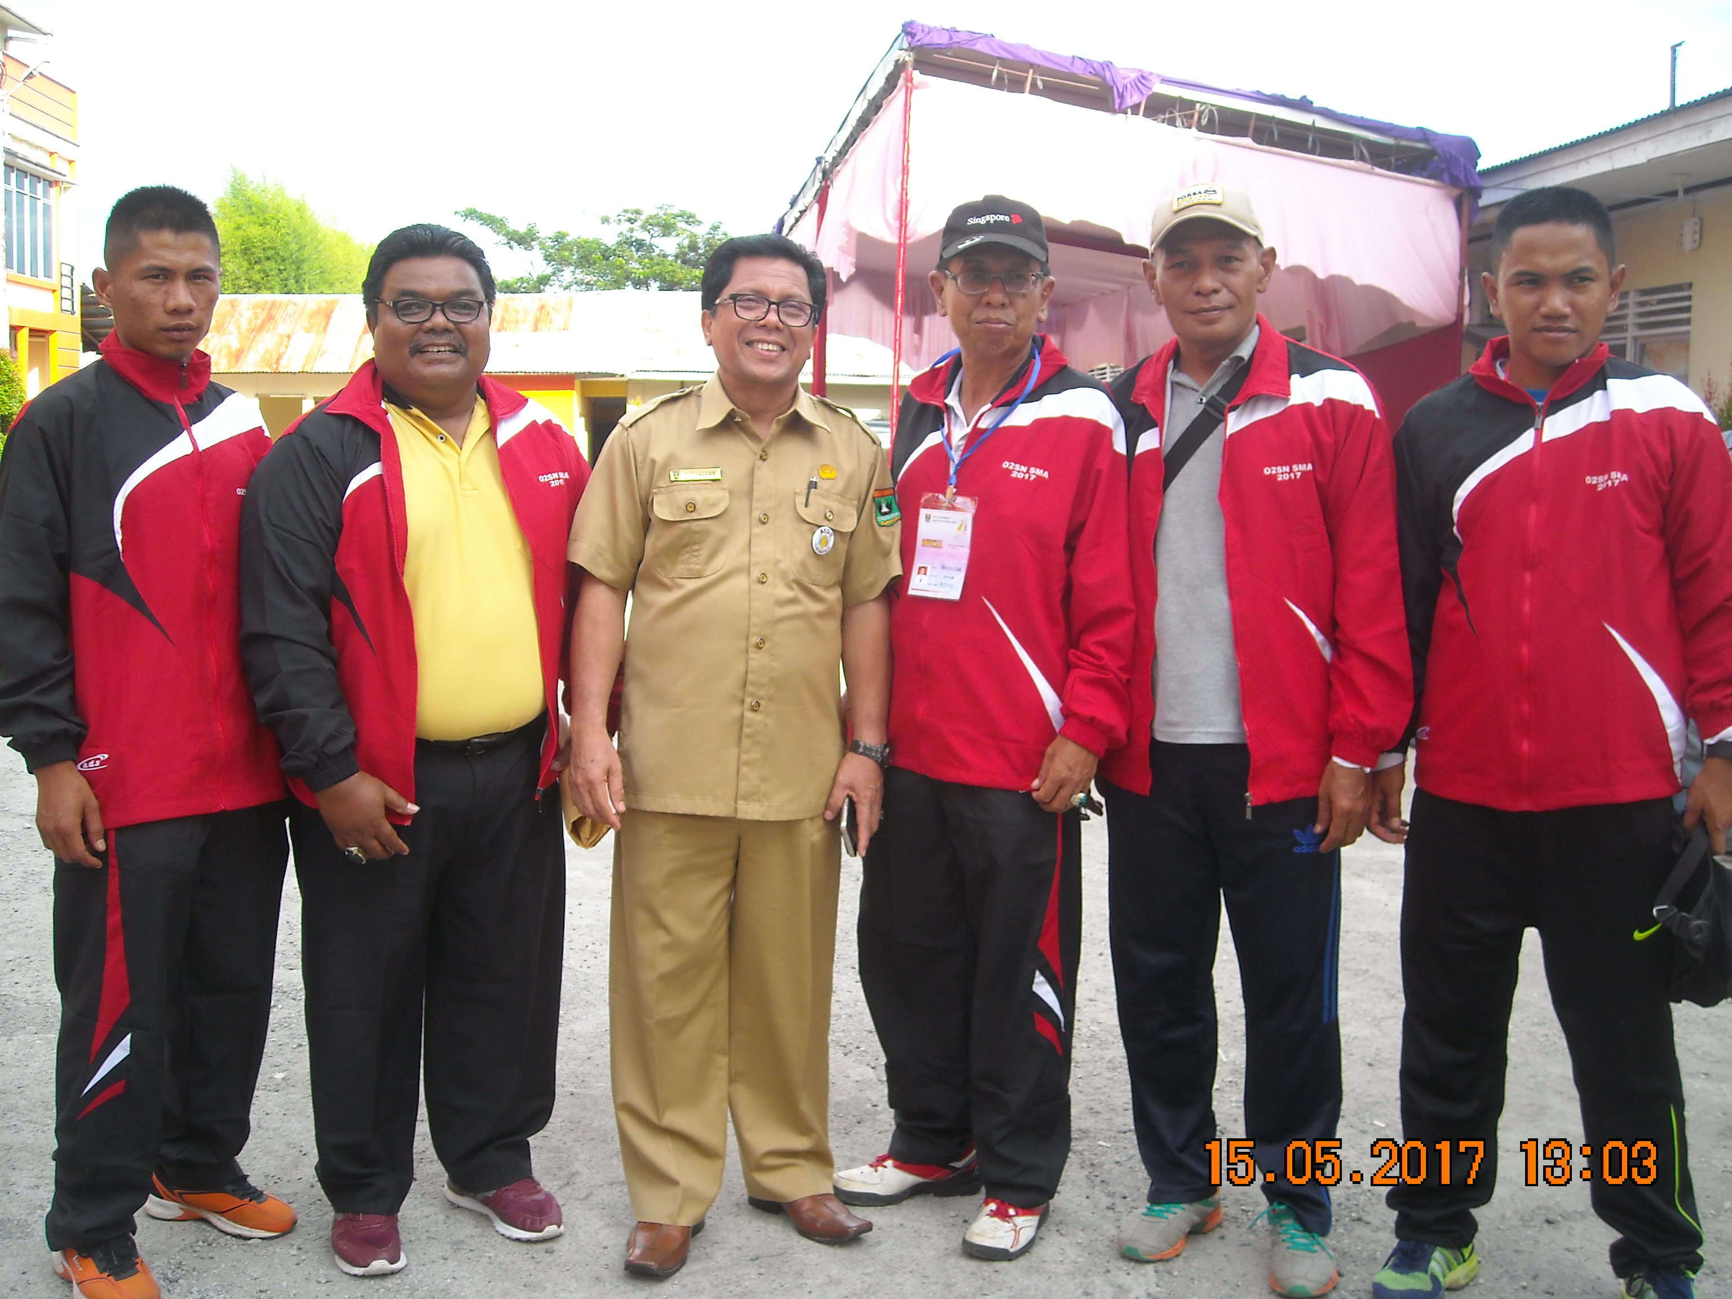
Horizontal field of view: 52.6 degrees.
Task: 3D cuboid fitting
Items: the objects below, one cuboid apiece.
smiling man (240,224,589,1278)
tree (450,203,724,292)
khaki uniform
[{"bbox_3d":[-0.715,0.155,2.855,0.600,1.655,0.420,-3,8,-23],"label":"smiling man"},{"bbox_3d":[-7.200,-8.902,49.260,9.000,7.500,8.000,0,8,0],"label":"tree"},{"bbox_3d":[-0.214,0.252,2.847,0.500,1.385,0.340,-2,8,-15],"label":"khaki uniform"}]

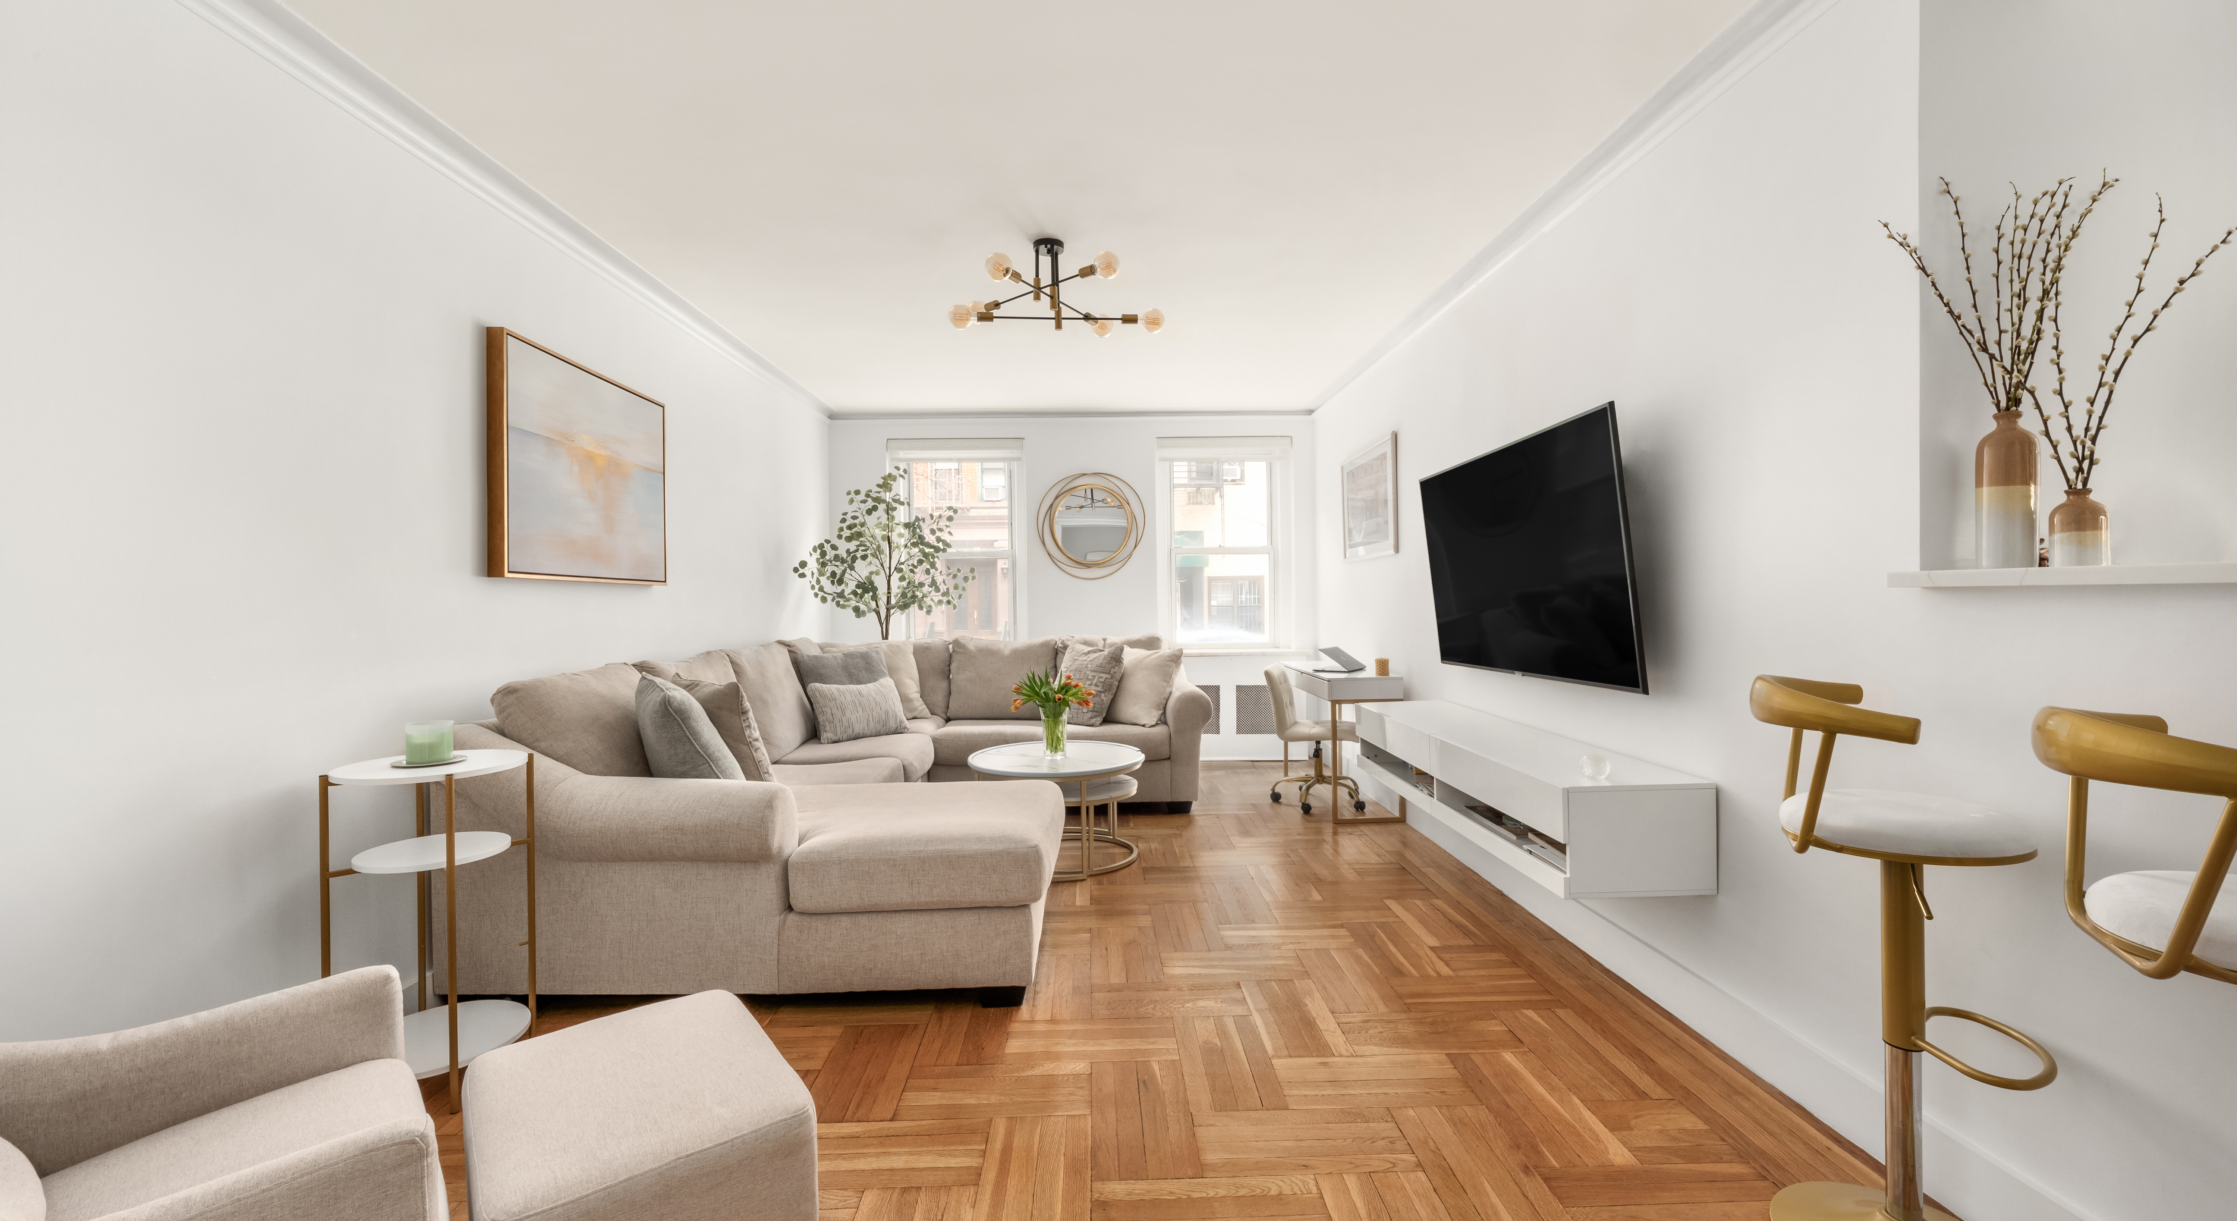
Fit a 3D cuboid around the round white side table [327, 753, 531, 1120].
[{"bbox_3d":[-1.679,0.767,2.143,0.420,0.777,0.420,-1,0,0],"label":"round white side table"}]

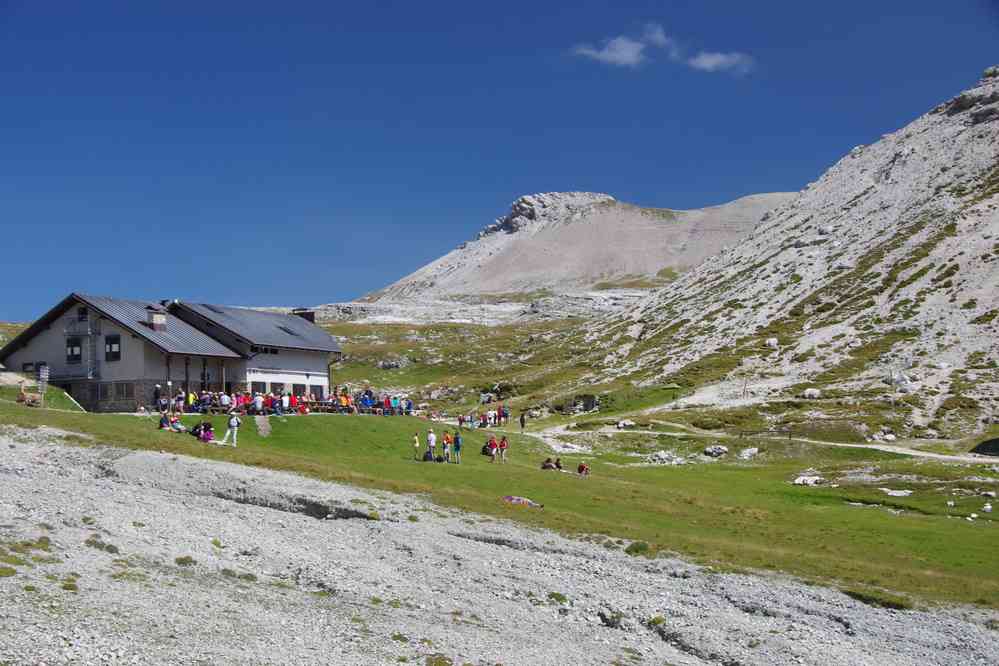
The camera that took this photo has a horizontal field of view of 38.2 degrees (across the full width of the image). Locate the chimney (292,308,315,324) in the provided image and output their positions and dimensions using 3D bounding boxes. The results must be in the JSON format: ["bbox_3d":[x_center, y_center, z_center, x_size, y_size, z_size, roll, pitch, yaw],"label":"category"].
[{"bbox_3d":[-15.882,-1.333,118.000,1.850,1.250,0.800,-2,-5,37],"label":"chimney"}]

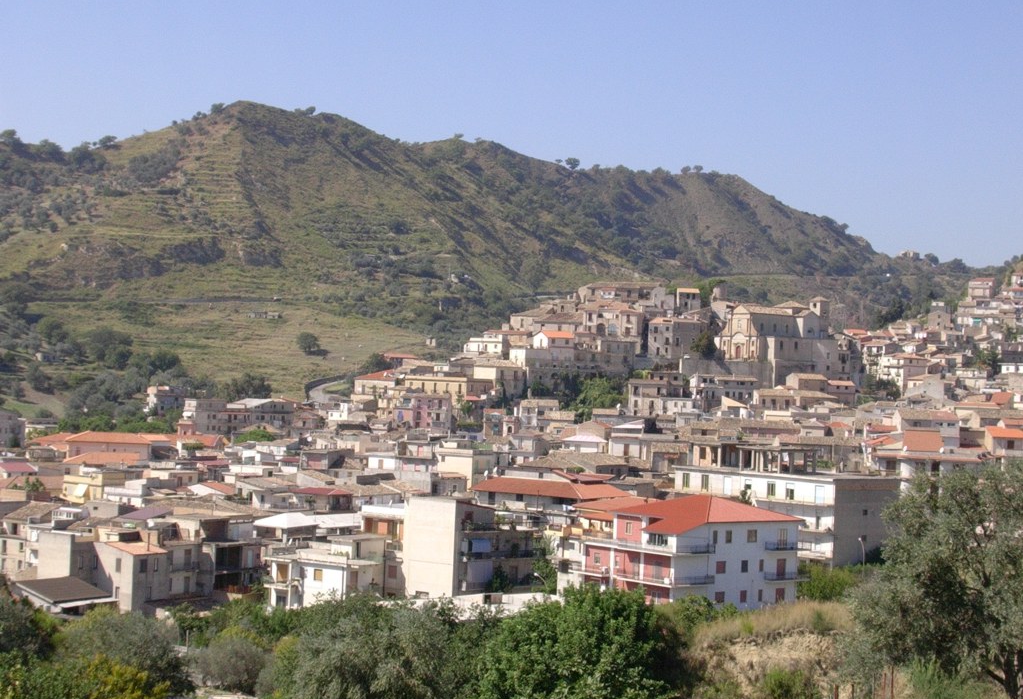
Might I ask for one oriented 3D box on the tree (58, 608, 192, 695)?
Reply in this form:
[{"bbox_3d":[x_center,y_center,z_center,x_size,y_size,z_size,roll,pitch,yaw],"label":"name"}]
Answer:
[{"bbox_3d":[-27.650,21.900,133.000,9.430,6.640,9.430,2,-1,0],"label":"tree"}]

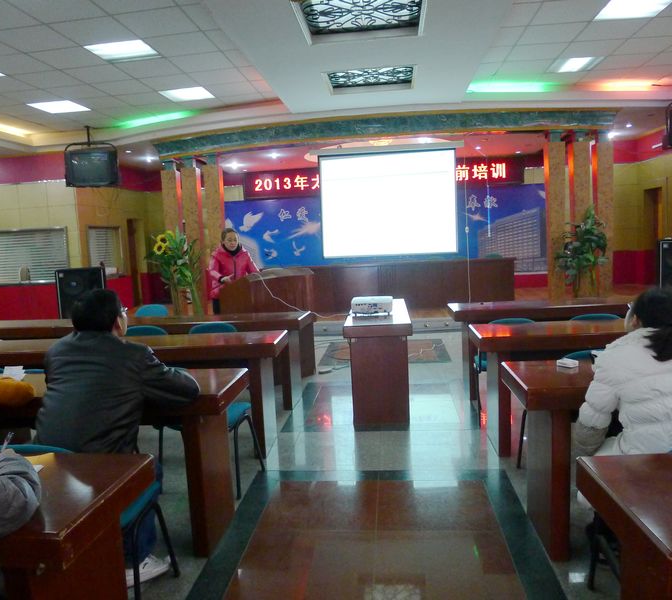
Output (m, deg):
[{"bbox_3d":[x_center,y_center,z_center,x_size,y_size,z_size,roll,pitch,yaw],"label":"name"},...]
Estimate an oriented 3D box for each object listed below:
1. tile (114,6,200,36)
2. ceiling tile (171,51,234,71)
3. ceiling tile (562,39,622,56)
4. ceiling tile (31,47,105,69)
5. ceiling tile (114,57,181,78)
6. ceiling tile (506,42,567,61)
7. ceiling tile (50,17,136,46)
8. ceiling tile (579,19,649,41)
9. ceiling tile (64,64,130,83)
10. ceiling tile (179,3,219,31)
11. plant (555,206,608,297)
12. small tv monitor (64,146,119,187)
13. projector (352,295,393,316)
[{"bbox_3d":[-1.570,-2.464,4.931,0.600,0.020,0.600,-2,7,6],"label":"tile"},{"bbox_3d":[-1.448,-2.602,6.067,0.600,0.020,0.600,-2,6,6],"label":"ceiling tile"},{"bbox_3d":[2.927,-2.853,6.298,0.600,0.020,0.590,-2,6,6],"label":"ceiling tile"},{"bbox_3d":[-2.748,-2.502,5.730,0.600,0.020,0.600,-2,6,6],"label":"ceiling tile"},{"bbox_3d":[-2.064,-2.582,6.178,0.600,0.020,0.600,-2,6,6],"label":"ceiling tile"},{"bbox_3d":[2.261,-2.782,6.272,0.600,0.020,0.600,-2,7,6],"label":"ceiling tile"},{"bbox_3d":[-2.181,-2.443,5.039,0.600,0.020,0.600,-2,7,6],"label":"ceiling tile"},{"bbox_3d":[2.833,-2.786,5.715,0.600,0.020,0.600,-2,6,6],"label":"ceiling tile"},{"bbox_3d":[-2.627,-2.526,6.248,0.600,0.020,0.600,-2,7,6],"label":"ceiling tile"},{"bbox_3d":[-1.173,-2.450,4.886,0.206,0.020,0.600,-2,7,6],"label":"ceiling tile"},{"bbox_3d":[3.397,-0.504,7.676,0.700,1.550,0.660,-2,6,6],"label":"plant"},{"bbox_3d":[-3.908,-2.130,8.885,0.710,0.570,0.480,-4,6,-8],"label":"small tv monitor"},{"bbox_3d":[0.299,0.053,4.562,0.320,0.110,0.250,-2,7,6],"label":"projector"}]

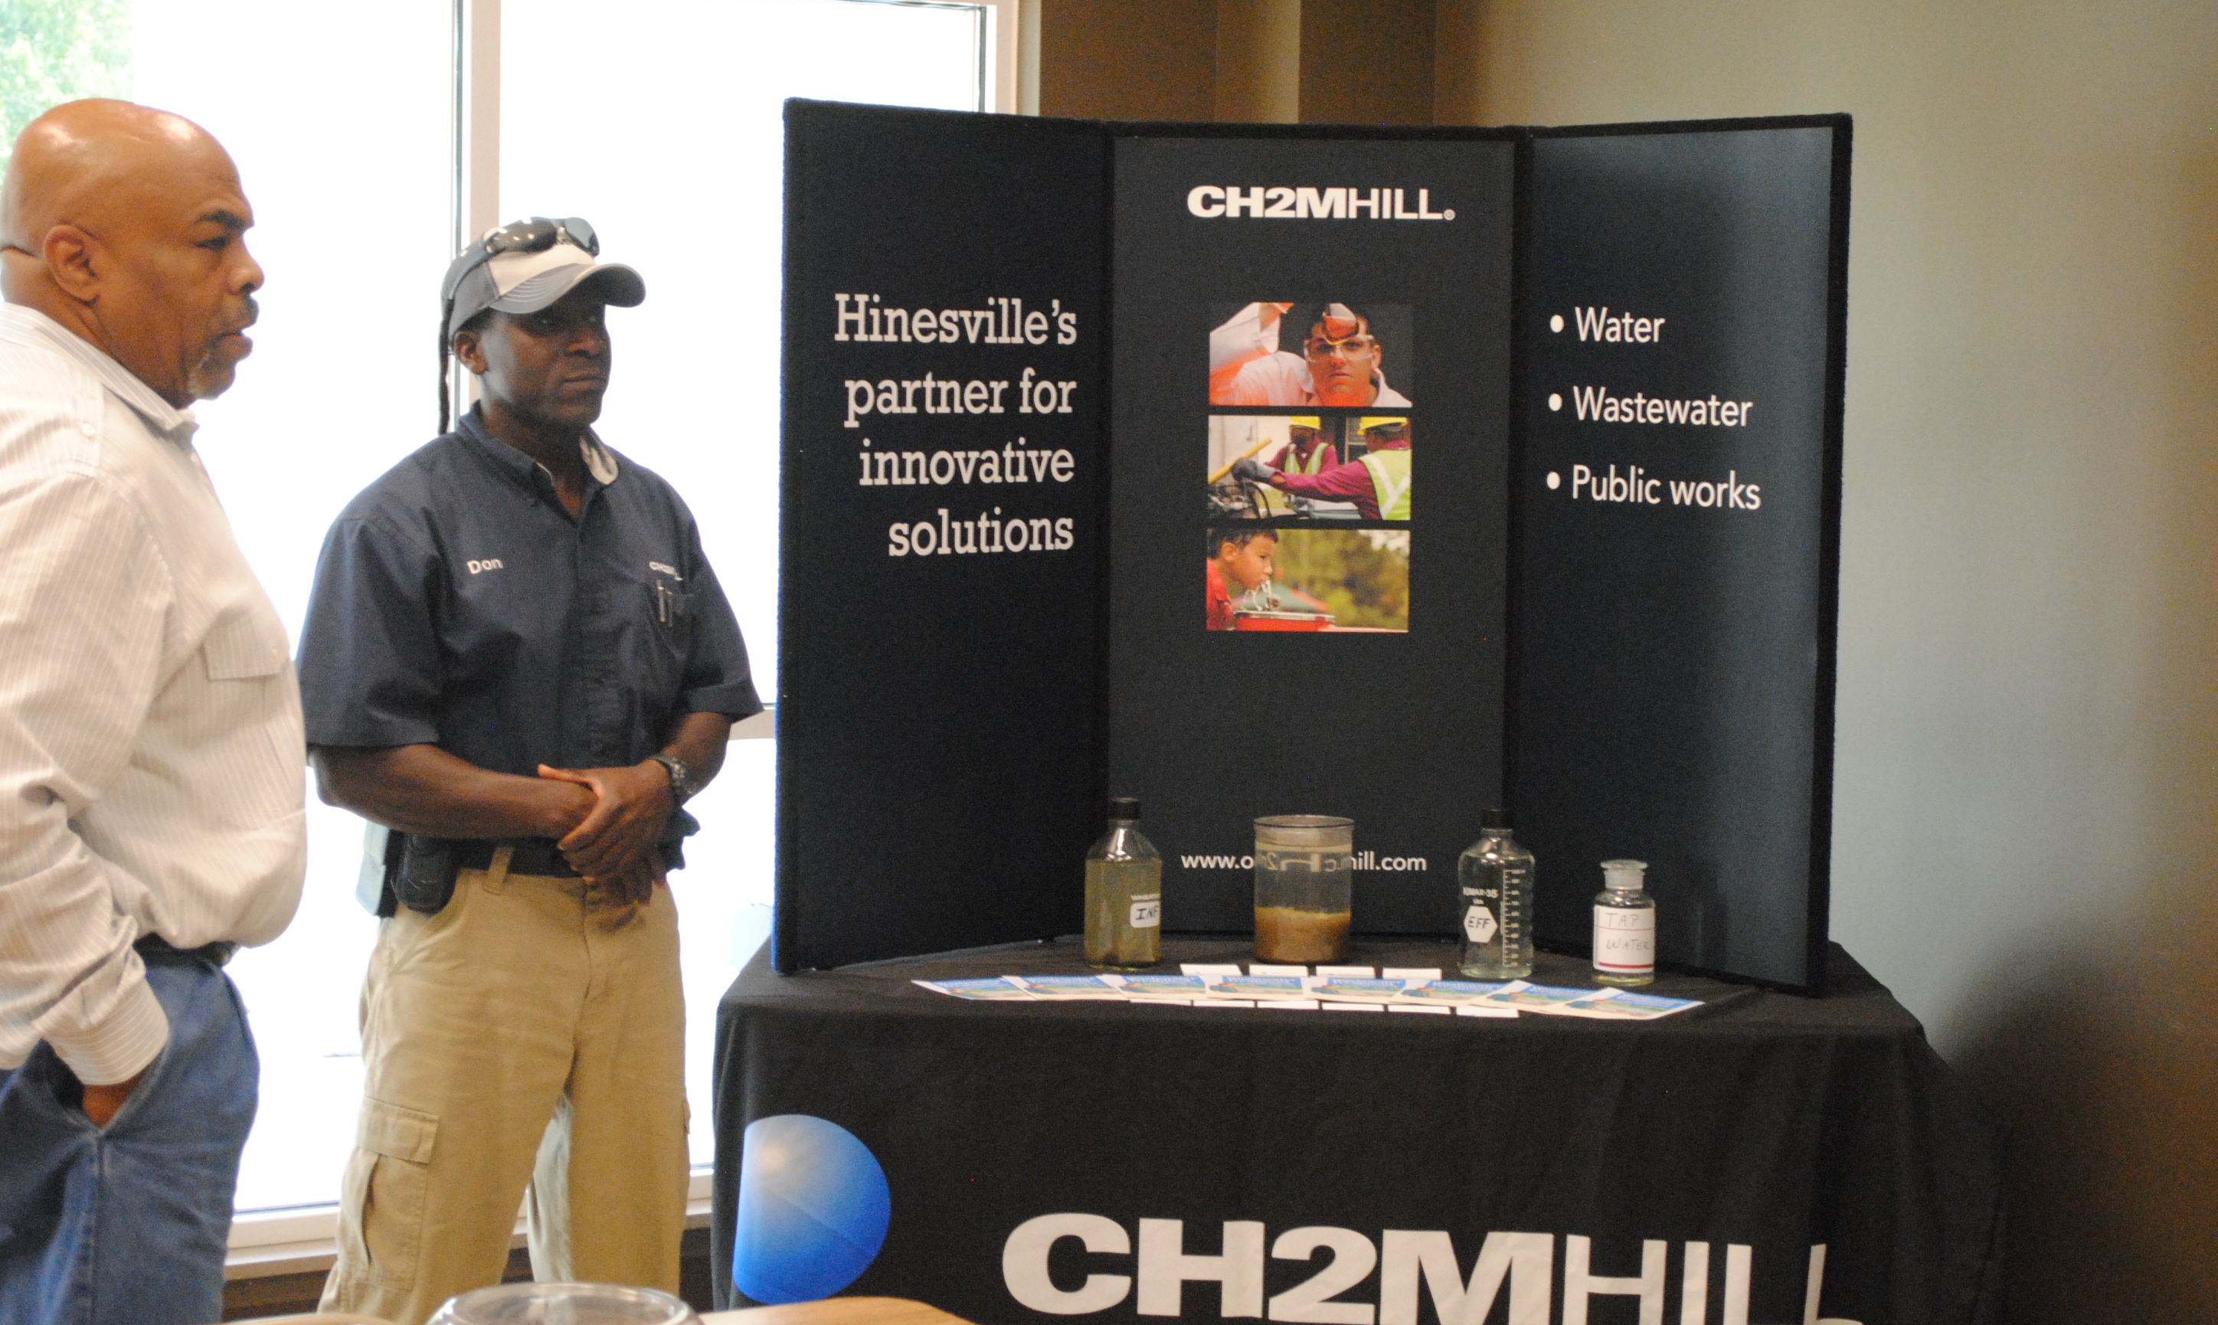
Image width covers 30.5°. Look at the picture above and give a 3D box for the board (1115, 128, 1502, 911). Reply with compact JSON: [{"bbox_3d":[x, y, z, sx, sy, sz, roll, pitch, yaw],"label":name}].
[{"bbox_3d":[0.288,-0.186,5.913,0.603,1.180,0.030,1,4,4],"label":"board"}]

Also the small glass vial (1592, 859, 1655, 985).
[{"bbox_3d":[0.707,0.356,5.588,0.085,0.164,0.085,1,4,0],"label":"small glass vial"}]

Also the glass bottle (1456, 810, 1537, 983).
[{"bbox_3d":[0.537,0.317,5.640,0.106,0.228,0.106,1,4,0],"label":"glass bottle"}]

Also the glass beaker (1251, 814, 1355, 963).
[{"bbox_3d":[0.276,0.320,5.760,0.142,0.194,0.142,1,4,0],"label":"glass beaker"}]

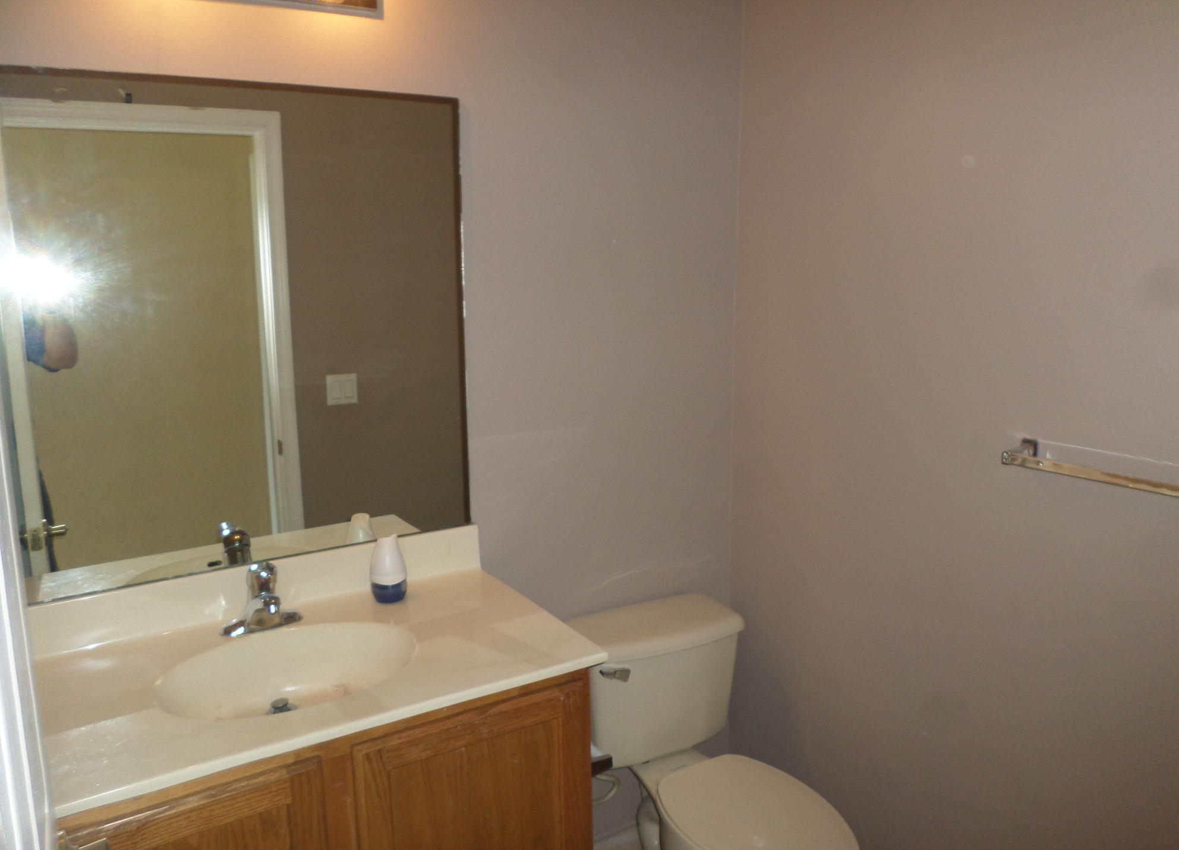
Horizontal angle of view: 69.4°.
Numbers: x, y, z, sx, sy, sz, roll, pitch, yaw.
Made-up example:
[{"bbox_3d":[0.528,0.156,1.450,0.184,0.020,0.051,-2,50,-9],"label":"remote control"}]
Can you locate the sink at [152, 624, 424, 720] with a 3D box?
[{"bbox_3d":[-0.521,0.484,1.508,0.439,0.130,0.350,-7,12,-31],"label":"sink"}]

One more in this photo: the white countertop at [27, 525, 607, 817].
[{"bbox_3d":[-0.520,0.377,1.515,0.940,0.124,0.553,-7,12,-31],"label":"white countertop"}]

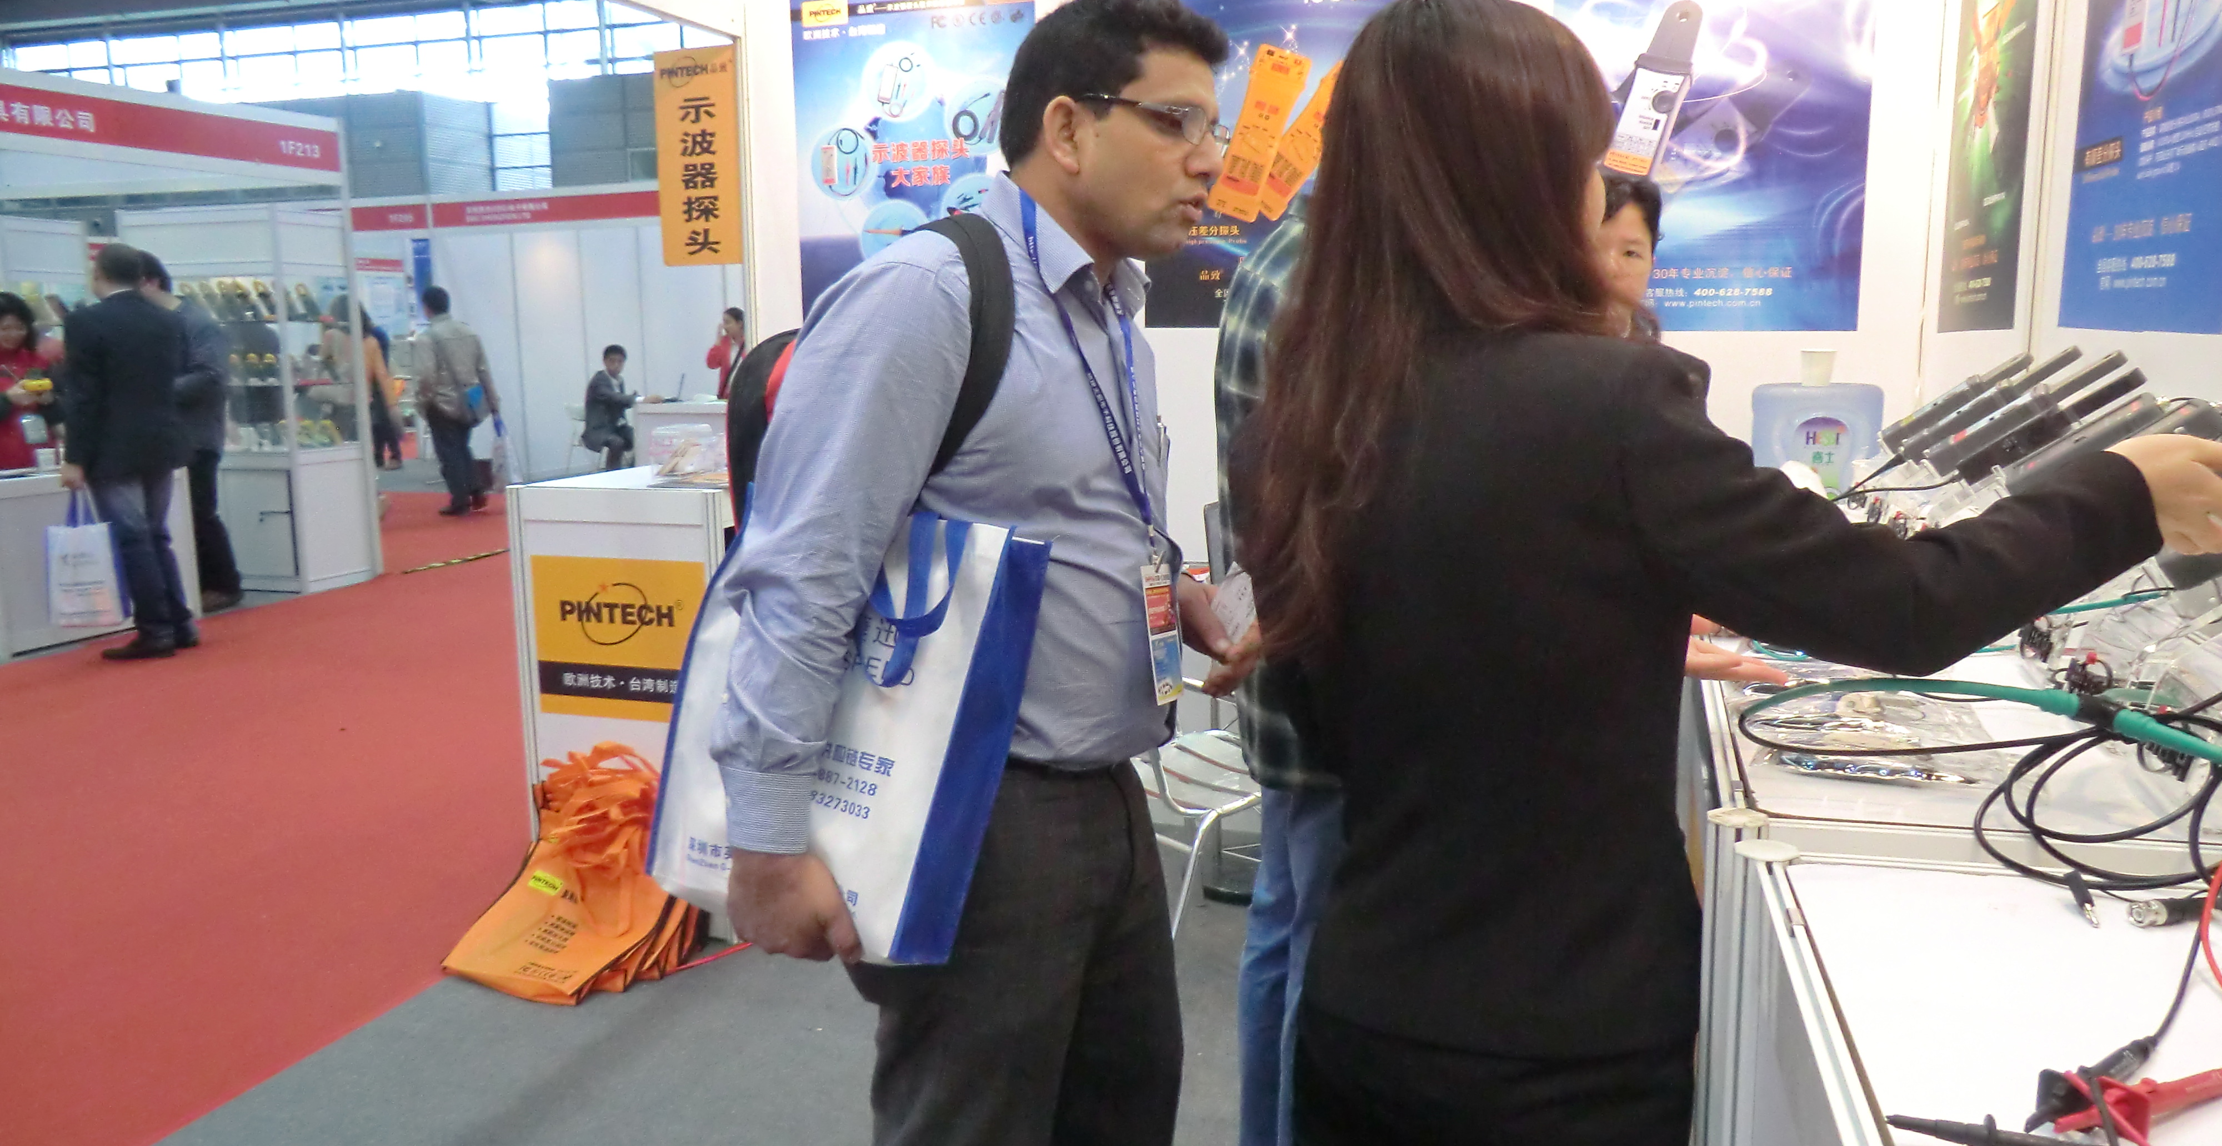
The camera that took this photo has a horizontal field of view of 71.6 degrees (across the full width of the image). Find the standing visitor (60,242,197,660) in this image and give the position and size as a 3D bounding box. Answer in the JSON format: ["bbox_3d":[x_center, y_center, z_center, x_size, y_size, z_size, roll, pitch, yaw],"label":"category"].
[{"bbox_3d":[-4.140,-0.516,6.524,0.360,1.720,0.530,2,9,17],"label":"standing visitor"}]

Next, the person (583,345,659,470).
[{"bbox_3d":[-4.258,-1.346,13.388,0.680,1.260,0.490,4,10,28],"label":"person"}]

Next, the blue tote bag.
[{"bbox_3d":[-0.256,0.133,1.493,0.310,0.400,0.090,10,-8,30],"label":"blue tote bag"}]

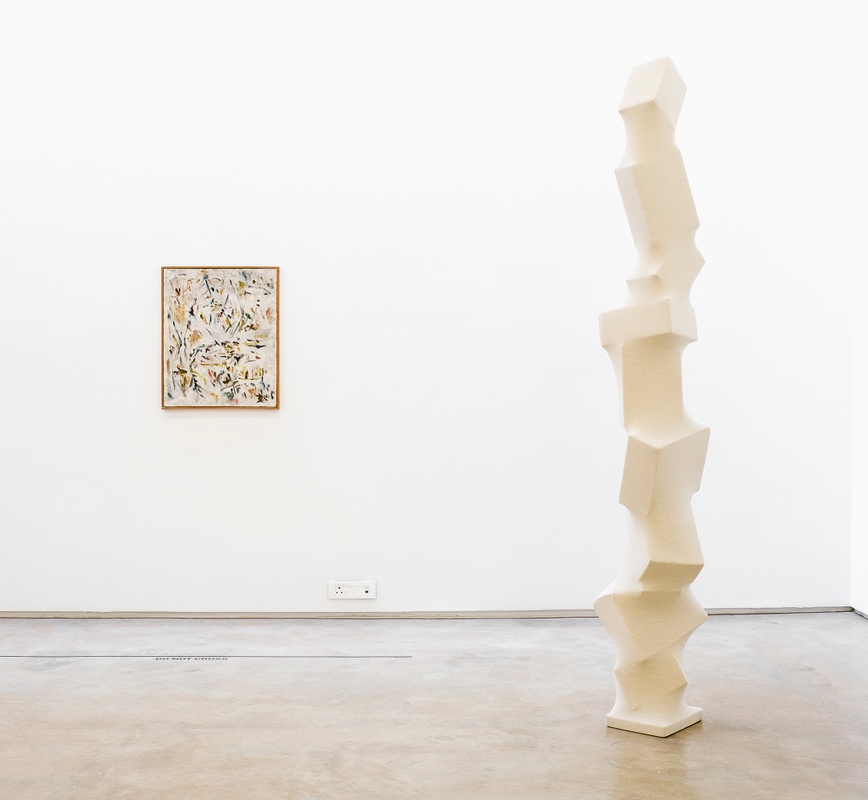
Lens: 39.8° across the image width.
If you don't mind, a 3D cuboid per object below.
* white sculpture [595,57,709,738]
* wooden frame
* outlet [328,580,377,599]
[{"bbox_3d":[0.734,-0.033,4.050,0.380,2.255,0.360,0,0,0],"label":"white sculpture"},{"bbox_3d":[-1.064,-0.309,5.975,0.587,0.706,0.040,0,0,0],"label":"wooden frame"},{"bbox_3d":[-0.407,0.948,5.990,0.240,0.092,0.015,0,0,0],"label":"outlet"}]

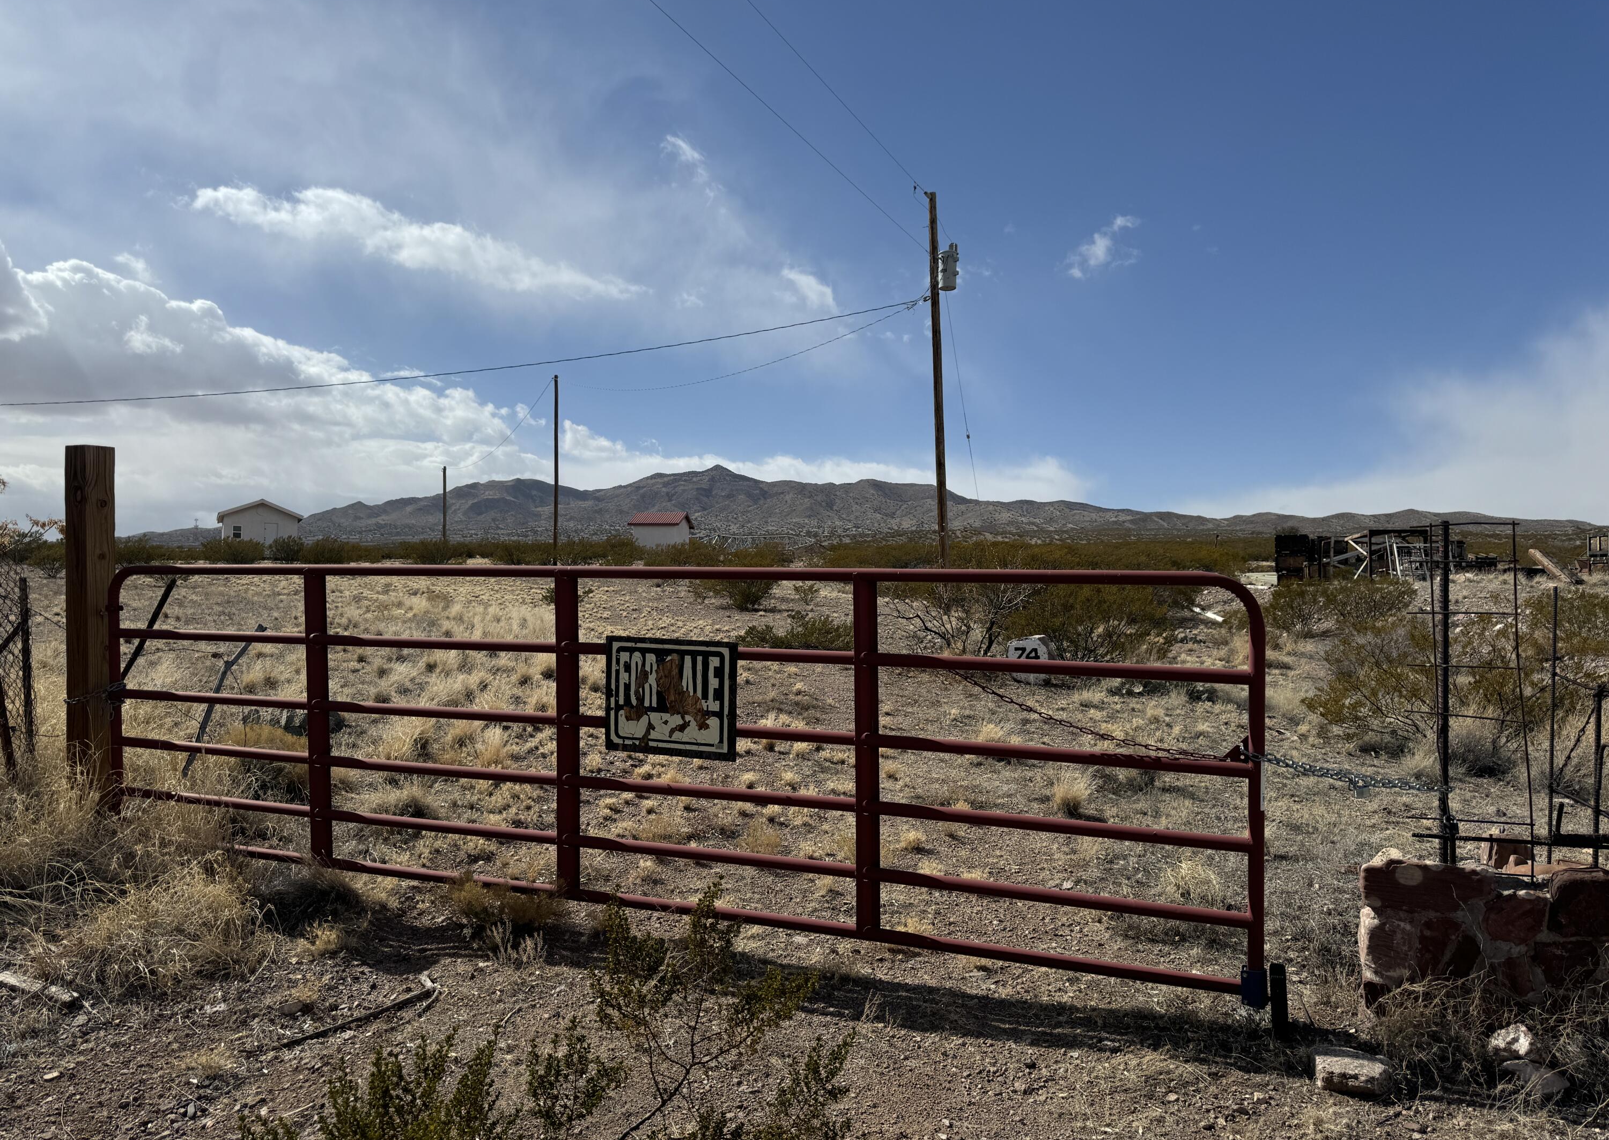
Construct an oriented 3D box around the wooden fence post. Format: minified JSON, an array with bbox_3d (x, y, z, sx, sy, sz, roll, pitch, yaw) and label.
[{"bbox_3d":[-3.340,0.330,5.220,0.142,1.820,0.142,0,1,22],"label":"wooden fence post"}]

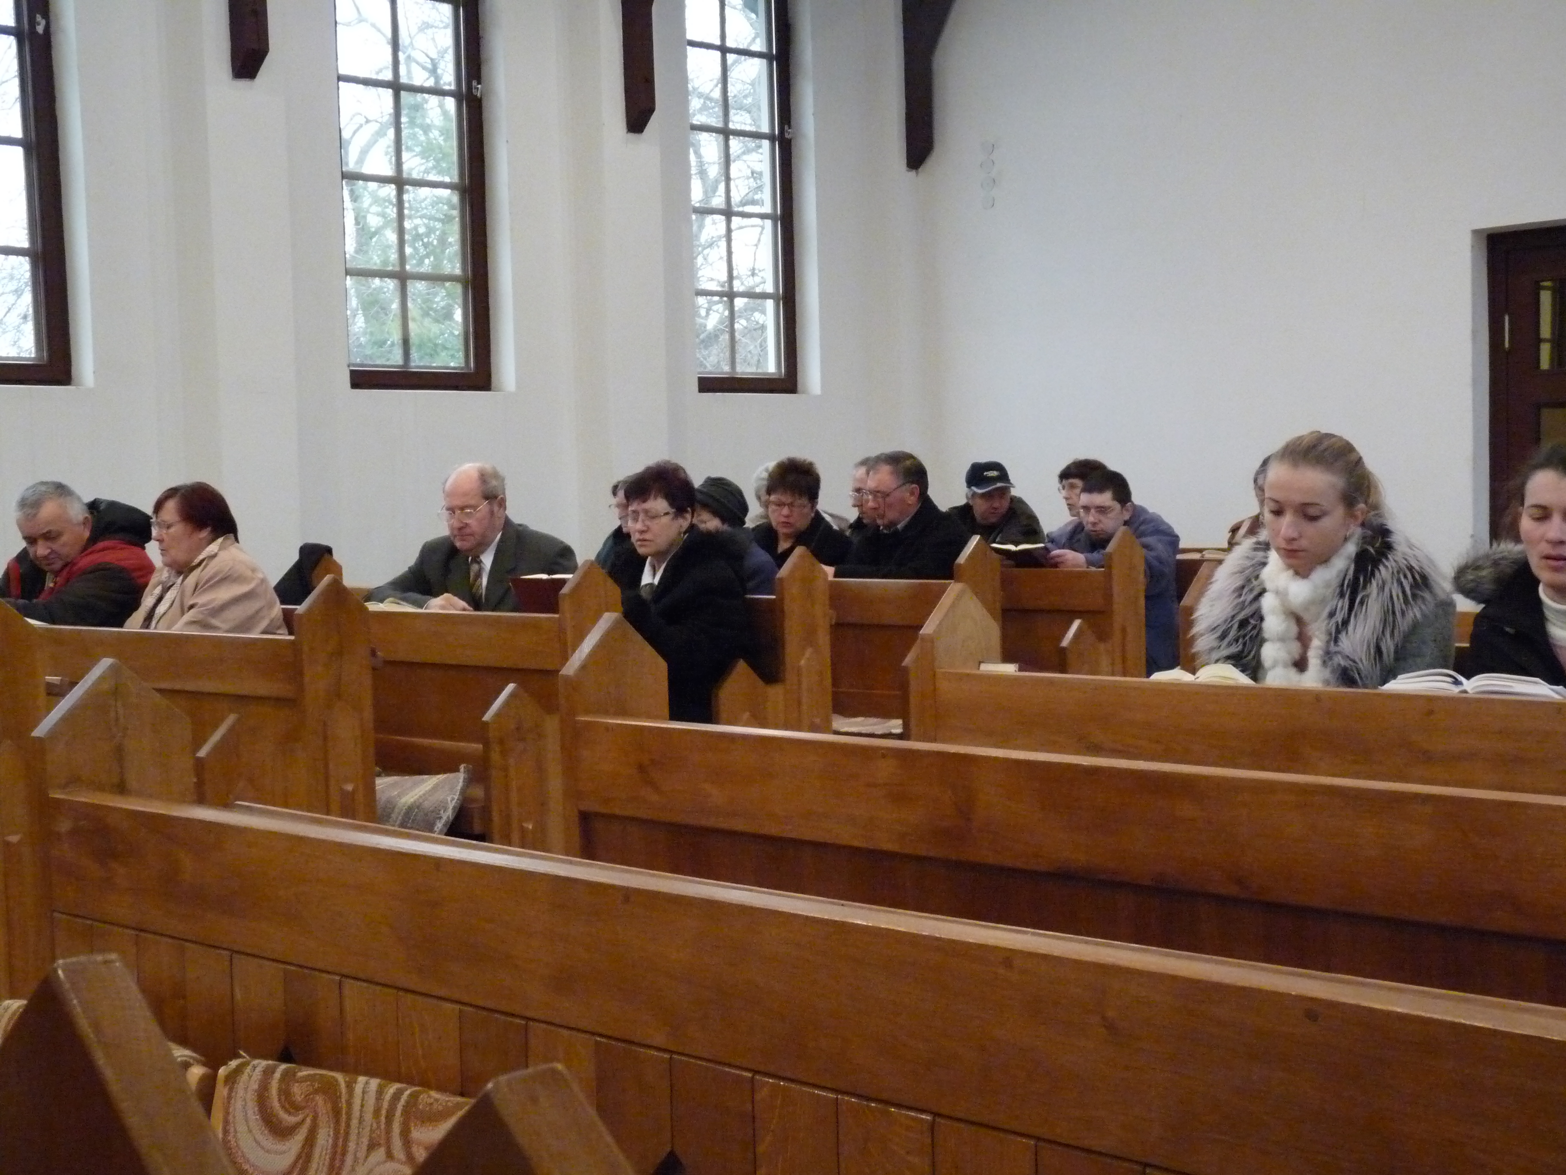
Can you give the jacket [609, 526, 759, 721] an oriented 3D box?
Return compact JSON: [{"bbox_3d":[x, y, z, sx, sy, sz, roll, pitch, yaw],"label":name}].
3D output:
[{"bbox_3d":[-0.286,0.168,5.923,0.520,0.670,0.480,1,4,43],"label":"jacket"}]

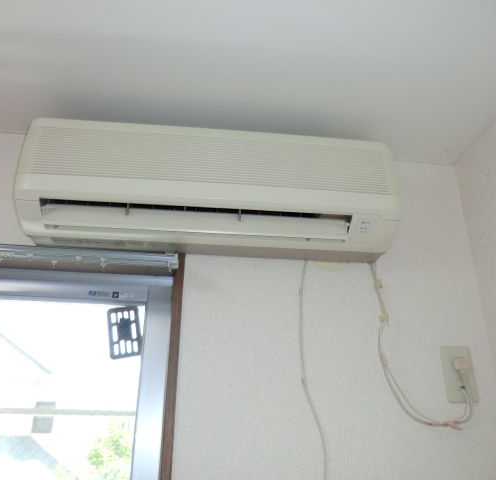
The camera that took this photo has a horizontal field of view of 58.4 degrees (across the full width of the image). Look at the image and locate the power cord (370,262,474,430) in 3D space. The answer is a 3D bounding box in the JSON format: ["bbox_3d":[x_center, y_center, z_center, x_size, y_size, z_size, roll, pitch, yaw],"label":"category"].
[{"bbox_3d":[0.383,0.218,0.979,0.203,0.365,0.040,3,-24,-5],"label":"power cord"}]

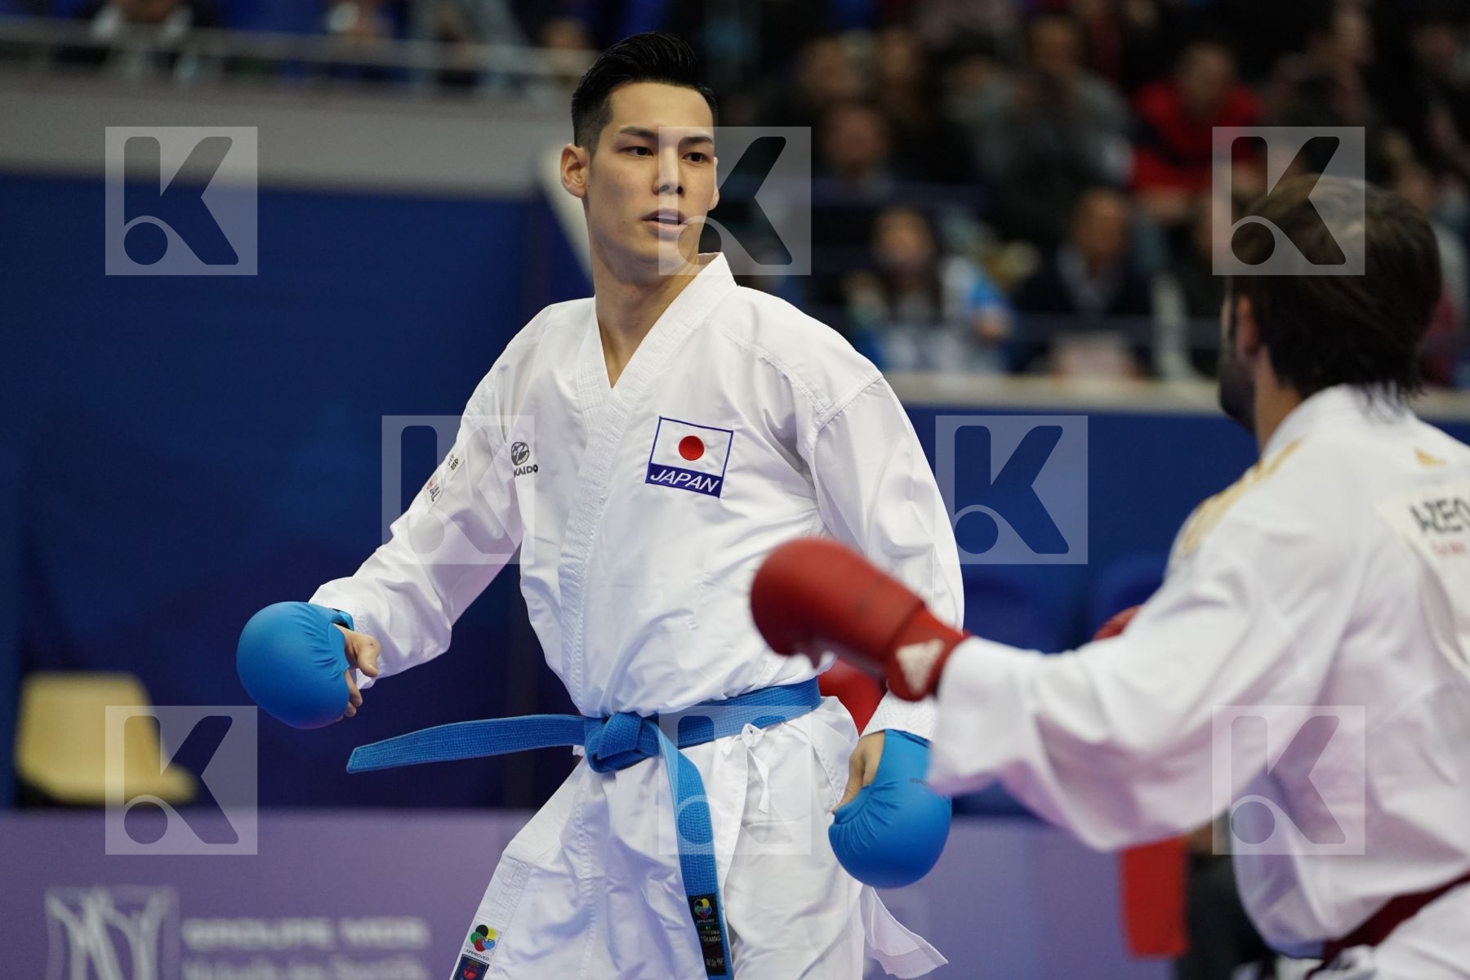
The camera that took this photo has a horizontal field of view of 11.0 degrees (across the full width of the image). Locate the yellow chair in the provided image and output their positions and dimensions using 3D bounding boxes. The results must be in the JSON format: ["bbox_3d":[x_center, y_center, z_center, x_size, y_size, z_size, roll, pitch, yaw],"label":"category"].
[{"bbox_3d":[-1.870,0.950,22.700,0.470,0.790,0.520,0,0,-21],"label":"yellow chair"}]

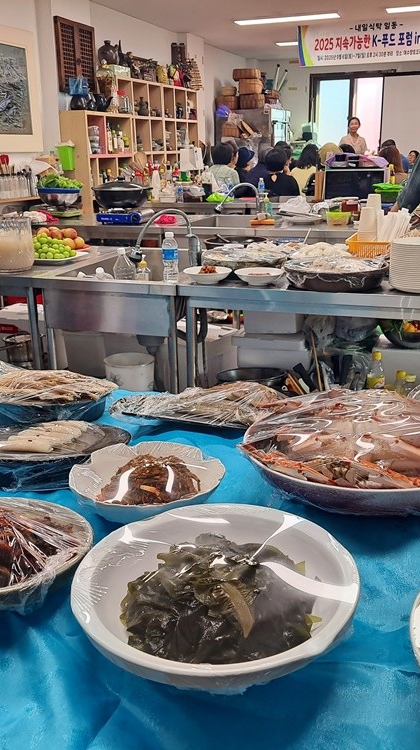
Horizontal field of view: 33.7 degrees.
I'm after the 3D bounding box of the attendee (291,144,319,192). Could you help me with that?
[{"bbox_3d":[1.082,-1.816,7.520,0.460,1.298,0.600,5,19,19],"label":"attendee"}]

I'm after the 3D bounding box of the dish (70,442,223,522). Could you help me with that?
[{"bbox_3d":[-0.090,0.165,1.000,0.220,0.055,0.220,-1,18,0],"label":"dish"}]

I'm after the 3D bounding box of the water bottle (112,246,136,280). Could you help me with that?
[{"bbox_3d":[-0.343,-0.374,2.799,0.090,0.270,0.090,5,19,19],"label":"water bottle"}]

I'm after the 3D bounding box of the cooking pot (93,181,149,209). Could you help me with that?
[{"bbox_3d":[-0.612,-1.259,4.788,0.400,0.200,0.370,-1,18,0],"label":"cooking pot"}]

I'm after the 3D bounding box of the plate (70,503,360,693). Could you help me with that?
[{"bbox_3d":[0.009,0.246,0.777,0.308,0.062,0.308,-1,18,0],"label":"plate"}]

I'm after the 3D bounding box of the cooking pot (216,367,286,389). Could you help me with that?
[{"bbox_3d":[0.152,0.048,2.515,0.252,0.100,0.252,-1,18,0],"label":"cooking pot"}]

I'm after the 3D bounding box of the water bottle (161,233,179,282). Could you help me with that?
[{"bbox_3d":[-0.148,-0.424,2.501,0.060,0.177,0.060,-1,18,0],"label":"water bottle"}]

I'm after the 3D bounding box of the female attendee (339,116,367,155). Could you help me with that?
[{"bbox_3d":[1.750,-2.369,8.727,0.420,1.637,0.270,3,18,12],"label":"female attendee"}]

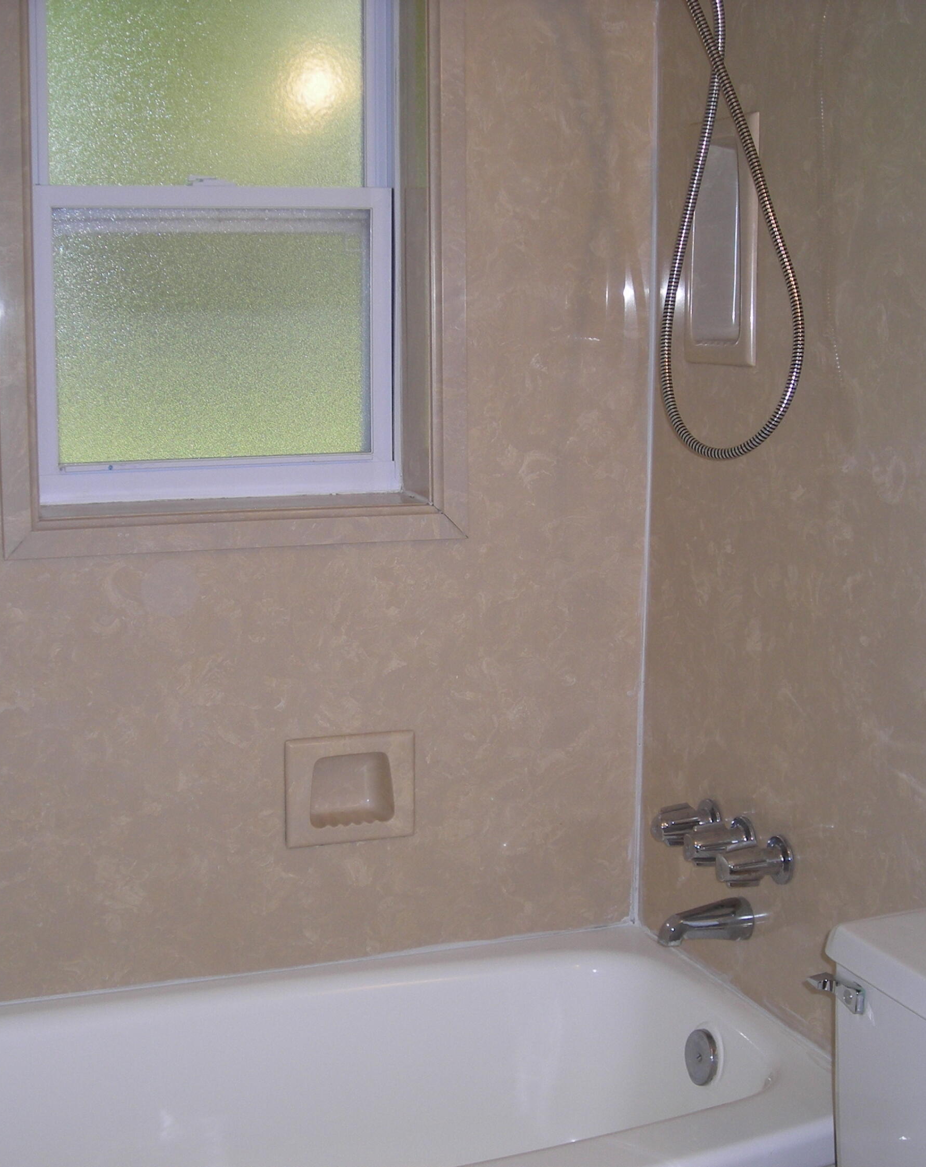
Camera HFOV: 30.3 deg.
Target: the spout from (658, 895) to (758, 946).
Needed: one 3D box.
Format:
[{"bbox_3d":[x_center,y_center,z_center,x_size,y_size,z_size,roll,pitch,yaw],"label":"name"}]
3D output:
[{"bbox_3d":[0.356,0.506,2.540,0.140,0.065,0.062,-3,9,-21],"label":"spout"}]

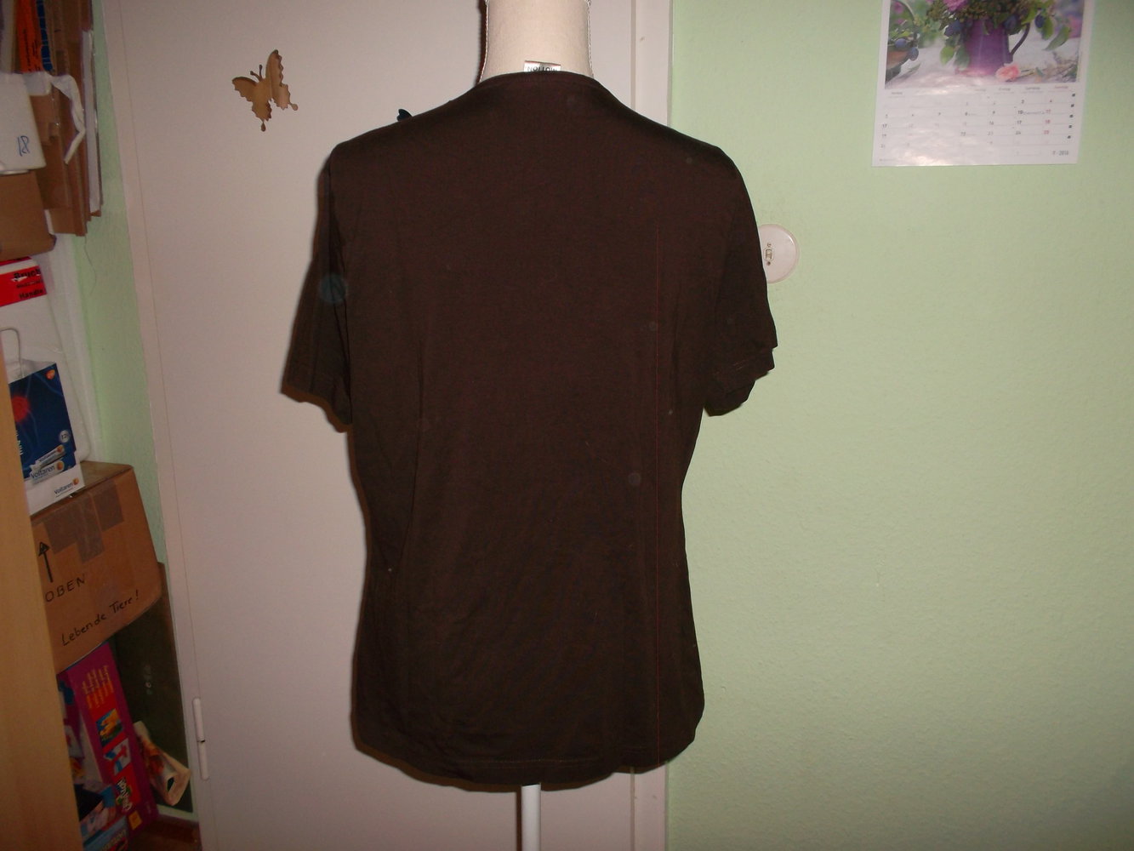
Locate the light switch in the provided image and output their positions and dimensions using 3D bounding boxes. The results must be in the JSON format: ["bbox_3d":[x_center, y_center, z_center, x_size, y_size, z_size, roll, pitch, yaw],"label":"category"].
[{"bbox_3d":[0.273,-0.231,1.238,0.079,0.079,0.015,1,13,11],"label":"light switch"}]

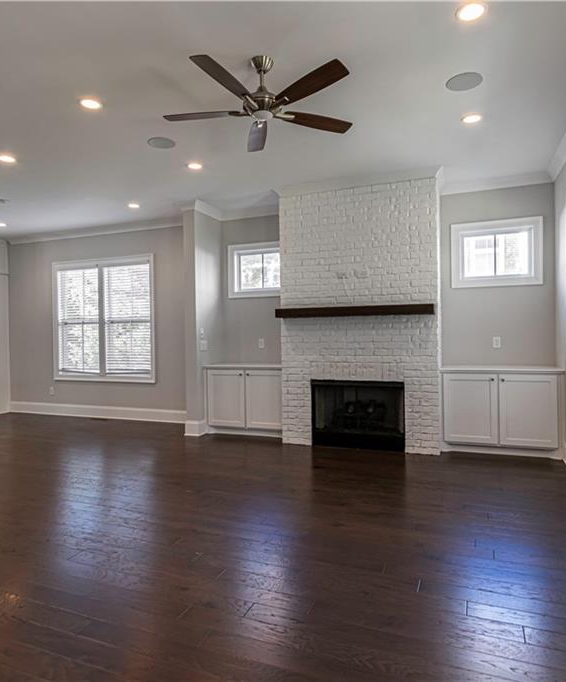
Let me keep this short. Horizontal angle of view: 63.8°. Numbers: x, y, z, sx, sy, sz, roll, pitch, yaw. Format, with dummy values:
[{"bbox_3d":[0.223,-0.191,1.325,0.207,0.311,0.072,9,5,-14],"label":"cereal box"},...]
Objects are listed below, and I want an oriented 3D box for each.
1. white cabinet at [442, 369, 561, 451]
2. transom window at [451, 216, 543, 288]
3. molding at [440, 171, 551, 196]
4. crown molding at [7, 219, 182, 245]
[{"bbox_3d":[2.354,0.754,4.974,1.182,0.909,0.505,0,0,21],"label":"white cabinet"},{"bbox_3d":[2.445,-0.996,5.224,0.946,0.747,0.103,0,0,21],"label":"transom window"},{"bbox_3d":[2.391,-1.769,5.148,1.149,0.093,0.103,-1,1,22],"label":"molding"},{"bbox_3d":[-2.969,-1.739,7.255,3.981,0.108,0.082,0,0,21],"label":"crown molding"}]

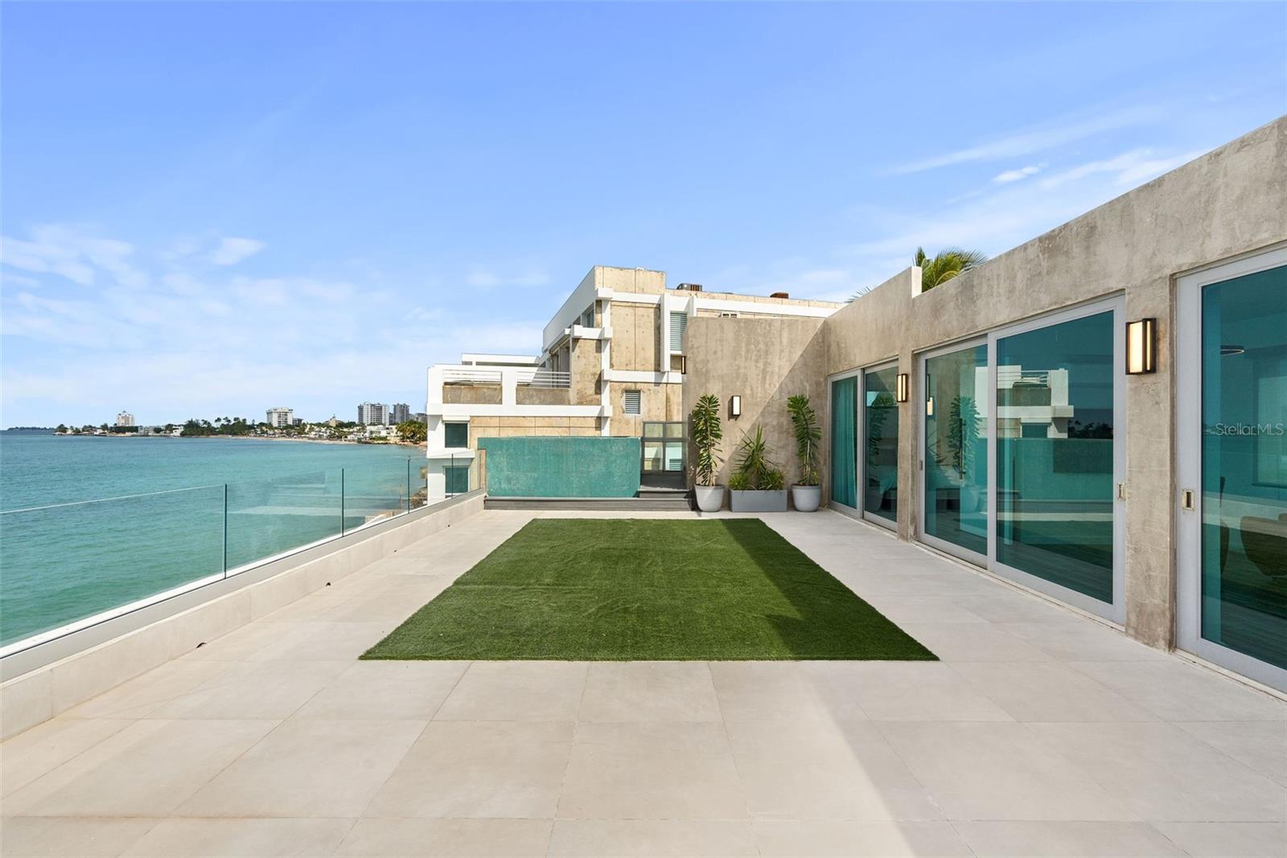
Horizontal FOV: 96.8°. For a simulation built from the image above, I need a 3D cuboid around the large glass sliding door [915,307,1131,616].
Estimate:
[{"bbox_3d":[3.602,0.228,5.792,0.140,2.440,3.190,0,0,0],"label":"large glass sliding door"}]

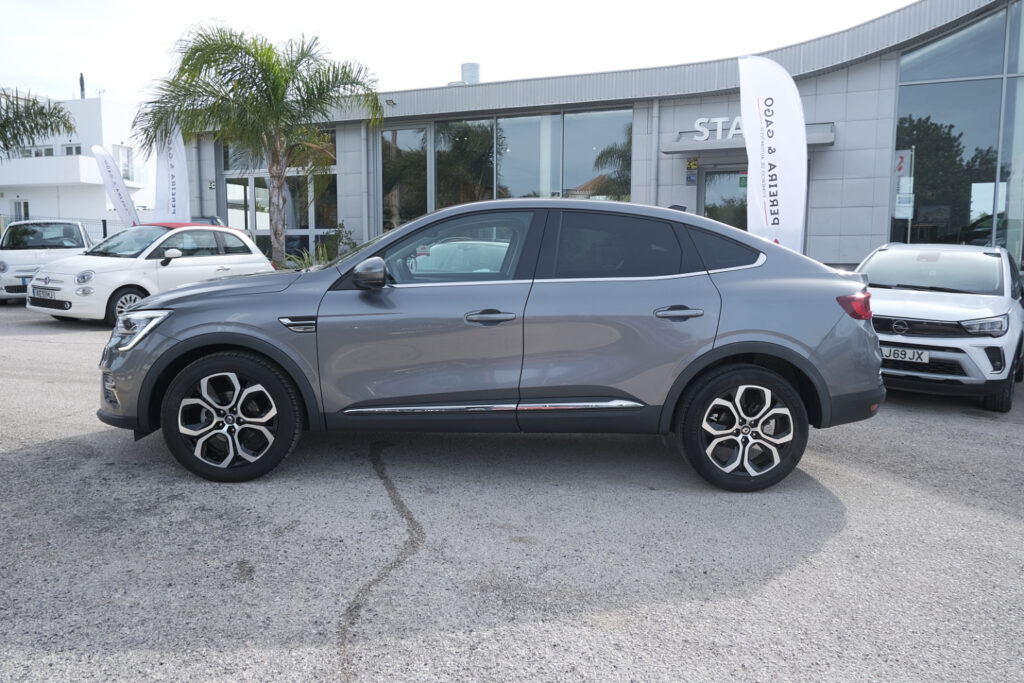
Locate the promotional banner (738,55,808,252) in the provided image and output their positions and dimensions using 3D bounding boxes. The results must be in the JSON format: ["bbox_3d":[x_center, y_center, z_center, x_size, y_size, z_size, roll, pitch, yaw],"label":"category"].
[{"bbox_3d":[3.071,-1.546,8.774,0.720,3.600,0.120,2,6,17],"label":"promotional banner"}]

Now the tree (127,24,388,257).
[{"bbox_3d":[-4.555,-3.354,13.531,4.400,4.738,4.300,0,6,0],"label":"tree"}]

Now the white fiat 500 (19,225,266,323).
[{"bbox_3d":[-5.189,-0.976,10.909,1.627,1.488,3.571,3,6,28],"label":"white fiat 500"}]

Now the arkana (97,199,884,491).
[{"bbox_3d":[-0.107,-0.091,4.696,4.568,1.575,1.820,2,5,-4],"label":"arkana"}]

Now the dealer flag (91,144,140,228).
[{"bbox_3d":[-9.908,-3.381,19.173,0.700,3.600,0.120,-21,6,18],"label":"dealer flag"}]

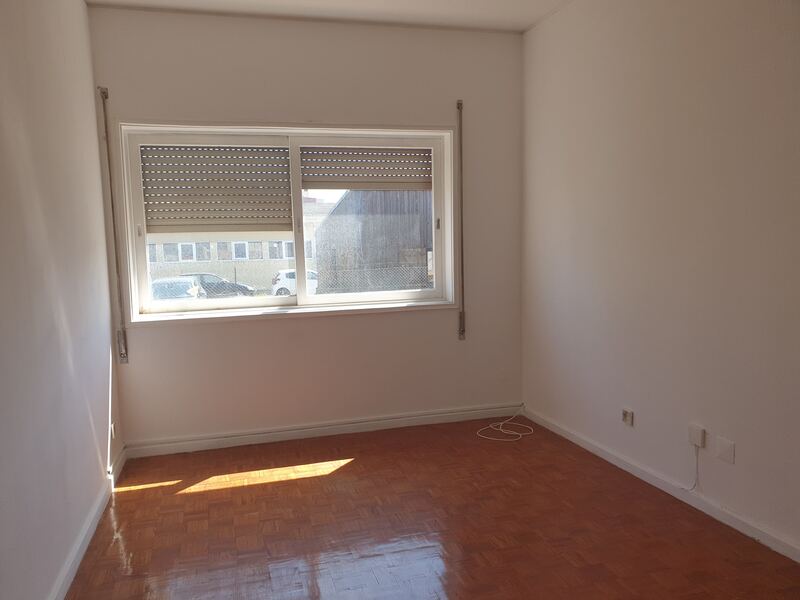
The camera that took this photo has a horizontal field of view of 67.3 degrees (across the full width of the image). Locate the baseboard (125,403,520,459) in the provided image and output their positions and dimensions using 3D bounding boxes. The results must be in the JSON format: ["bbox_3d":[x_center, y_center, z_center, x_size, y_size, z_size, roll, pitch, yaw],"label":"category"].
[{"bbox_3d":[-0.402,0.870,4.103,2.699,0.101,0.022,-3,6,-16],"label":"baseboard"}]

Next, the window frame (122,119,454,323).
[{"bbox_3d":[-0.646,-0.512,3.933,2.103,1.190,0.120,-3,6,-16],"label":"window frame"}]

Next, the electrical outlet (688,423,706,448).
[{"bbox_3d":[1.403,0.637,2.827,0.032,0.096,0.086,-3,6,-18],"label":"electrical outlet"}]

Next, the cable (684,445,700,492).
[{"bbox_3d":[1.404,0.802,2.873,0.018,0.238,0.089,-3,6,-18],"label":"cable"}]

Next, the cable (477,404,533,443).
[{"bbox_3d":[0.734,0.851,4.148,0.472,0.072,0.478,-3,6,-16],"label":"cable"}]

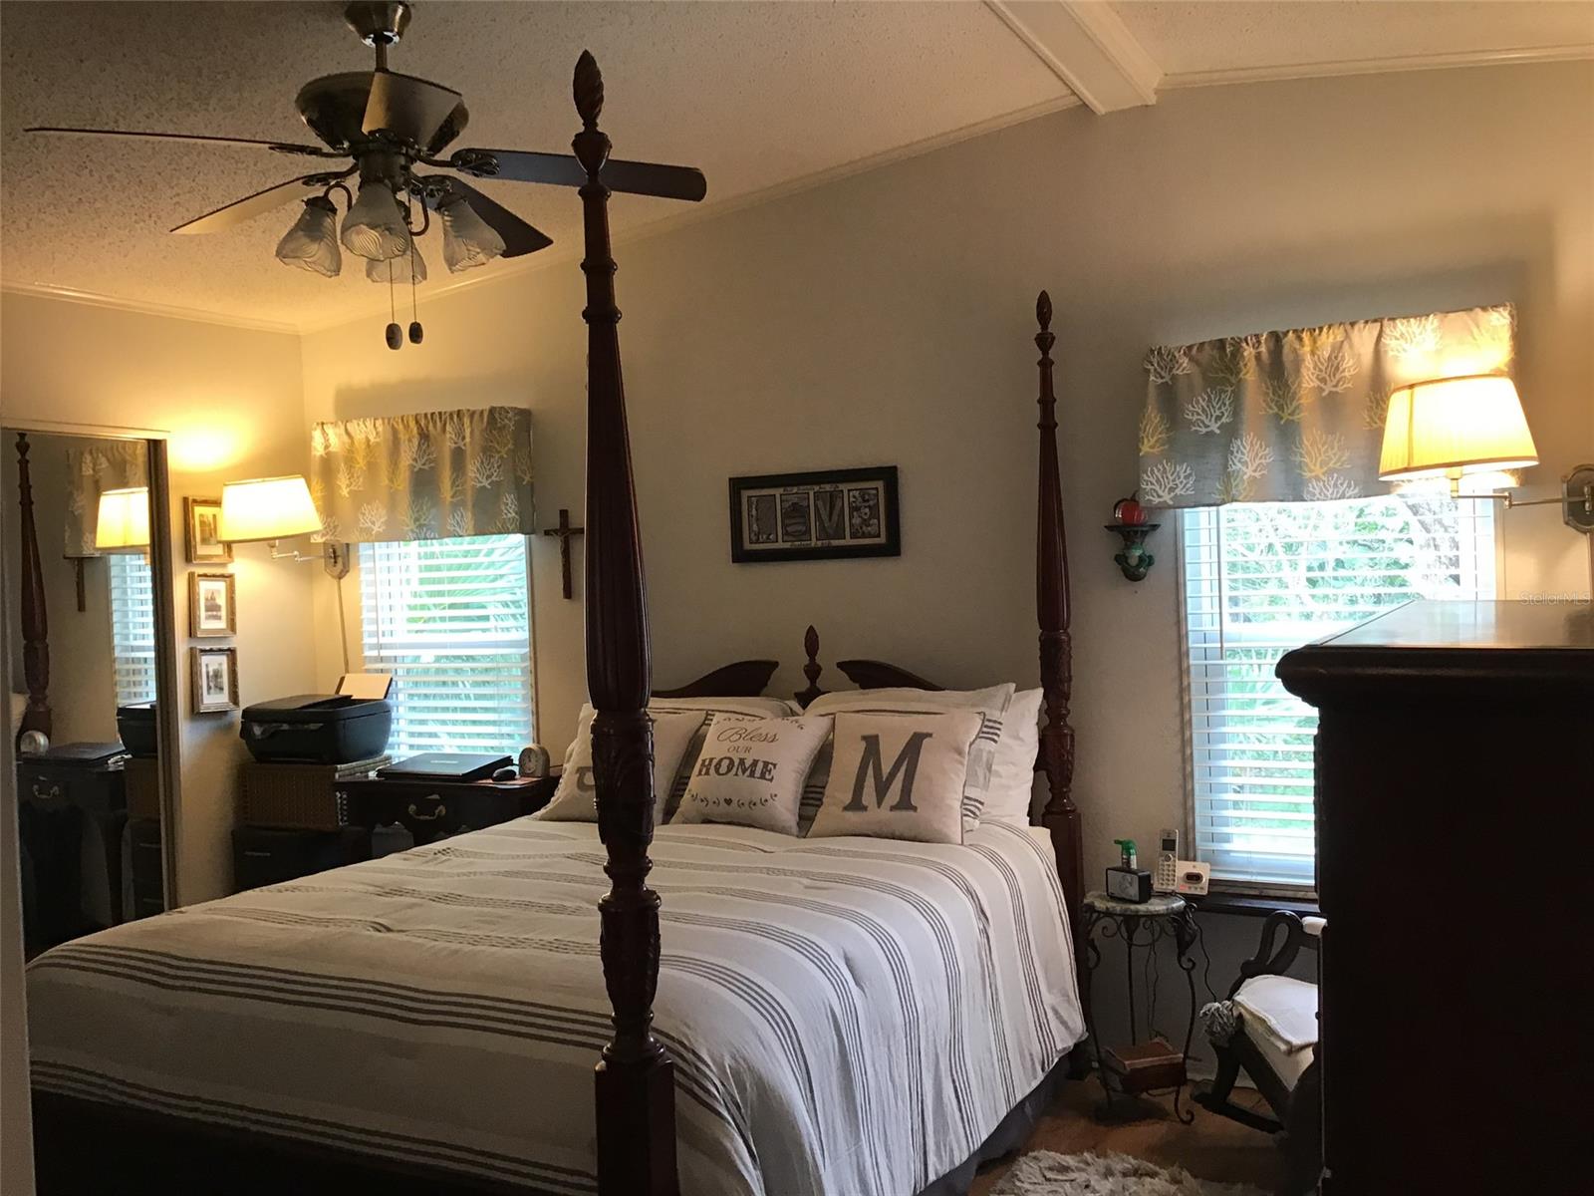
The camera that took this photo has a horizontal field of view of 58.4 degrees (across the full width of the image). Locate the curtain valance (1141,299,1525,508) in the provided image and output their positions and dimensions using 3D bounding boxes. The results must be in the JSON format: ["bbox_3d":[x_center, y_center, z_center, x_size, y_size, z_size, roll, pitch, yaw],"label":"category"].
[{"bbox_3d":[1.305,-0.461,3.580,0.891,0.424,0.099,-2,1,28],"label":"curtain valance"}]

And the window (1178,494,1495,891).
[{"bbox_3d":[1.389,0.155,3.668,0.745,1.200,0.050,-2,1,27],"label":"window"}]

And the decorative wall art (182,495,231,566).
[{"bbox_3d":[-2.000,-0.228,4.858,0.025,0.227,0.167,-2,1,28],"label":"decorative wall art"}]

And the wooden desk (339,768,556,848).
[{"bbox_3d":[-1.064,0.971,4.690,0.762,0.780,0.406,-2,1,28],"label":"wooden desk"}]

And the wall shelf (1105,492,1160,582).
[{"bbox_3d":[0.901,-0.161,3.828,0.138,0.232,0.100,-2,1,27],"label":"wall shelf"}]

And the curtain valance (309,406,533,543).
[{"bbox_3d":[-1.318,-0.420,4.961,0.929,0.426,0.099,-2,1,28],"label":"curtain valance"}]

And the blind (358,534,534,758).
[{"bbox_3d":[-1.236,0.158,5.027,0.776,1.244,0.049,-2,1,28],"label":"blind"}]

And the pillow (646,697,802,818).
[{"bbox_3d":[-0.269,0.438,3.978,0.540,0.380,0.170,-2,-27,27],"label":"pillow"}]

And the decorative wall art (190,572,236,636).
[{"bbox_3d":[-1.989,0.025,4.864,0.025,0.226,0.160,-2,1,28],"label":"decorative wall art"}]

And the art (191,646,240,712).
[{"bbox_3d":[-1.977,0.278,4.850,0.042,0.212,0.150,-2,1,27],"label":"art"}]

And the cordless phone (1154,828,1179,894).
[{"bbox_3d":[0.979,0.695,3.768,0.055,0.165,0.035,-2,-19,27],"label":"cordless phone"}]

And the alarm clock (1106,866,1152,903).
[{"bbox_3d":[0.863,0.744,3.713,0.052,0.077,0.092,-3,1,-45],"label":"alarm clock"}]

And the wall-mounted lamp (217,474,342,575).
[{"bbox_3d":[-1.722,-0.232,4.913,0.328,0.335,0.560,-2,1,27],"label":"wall-mounted lamp"}]

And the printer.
[{"bbox_3d":[-1.663,0.411,4.969,0.430,0.280,0.300,-2,1,27],"label":"printer"}]

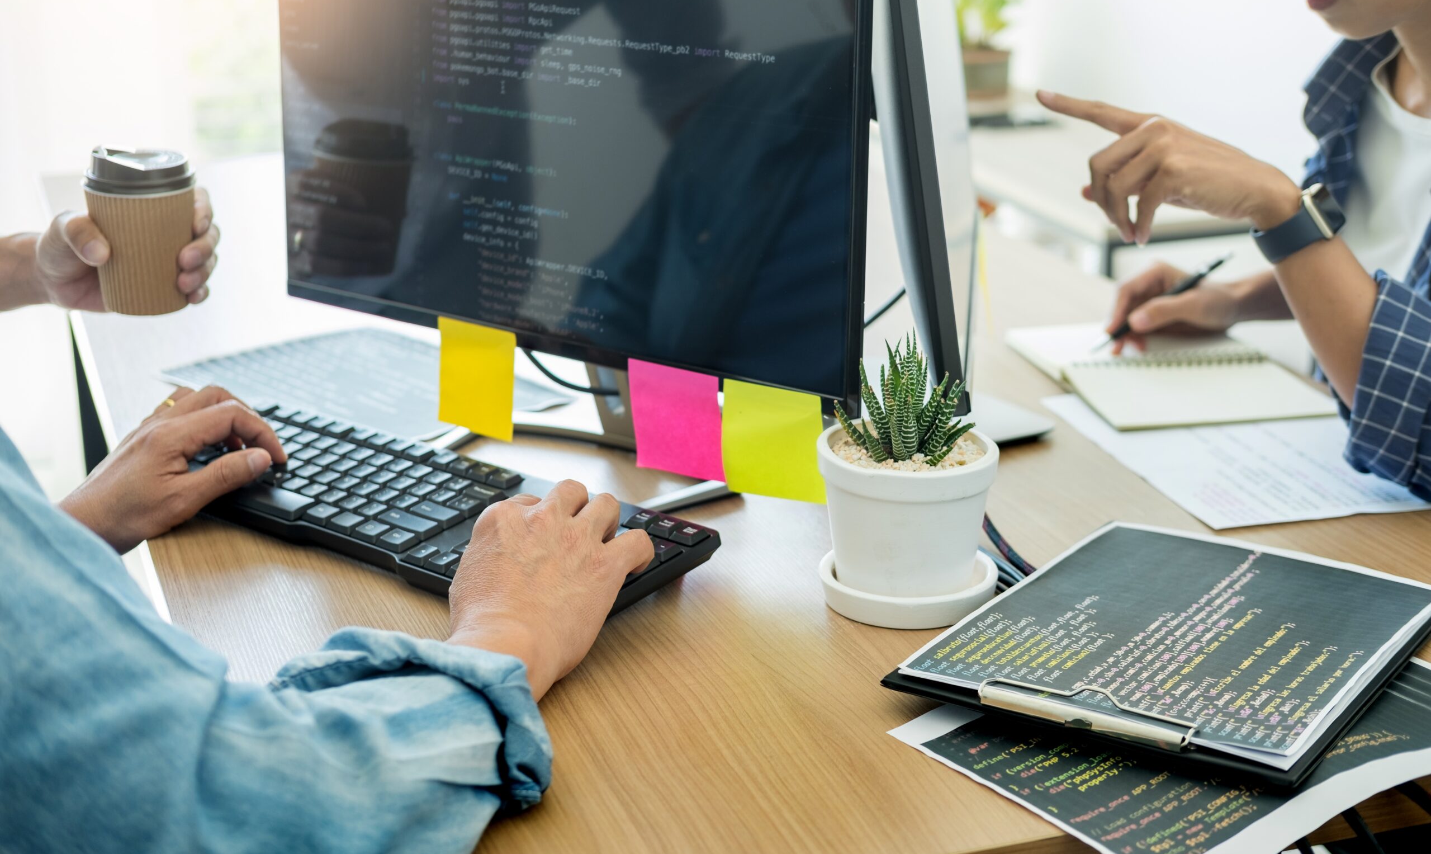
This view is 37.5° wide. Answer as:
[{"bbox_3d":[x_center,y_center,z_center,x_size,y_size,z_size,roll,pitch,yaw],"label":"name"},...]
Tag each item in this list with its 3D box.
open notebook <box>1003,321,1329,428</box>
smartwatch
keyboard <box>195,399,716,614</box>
[{"bbox_3d":[0.353,-0.047,1.660,0.176,0.016,0.275,-3,18,-9],"label":"open notebook"},{"bbox_3d":[0.401,-0.140,1.450,0.050,0.037,0.058,-33,-2,32],"label":"smartwatch"},{"bbox_3d":[-0.194,0.046,1.328,0.438,0.029,0.140,14,26,40],"label":"keyboard"}]

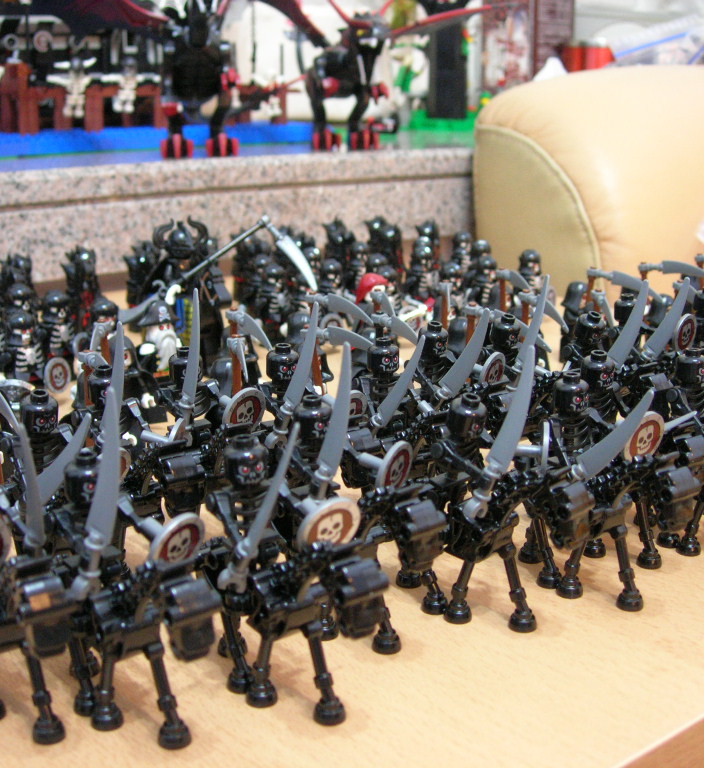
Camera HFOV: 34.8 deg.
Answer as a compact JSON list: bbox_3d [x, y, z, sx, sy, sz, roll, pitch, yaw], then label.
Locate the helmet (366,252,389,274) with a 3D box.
[{"bbox_3d":[0.016,-0.073,0.688,0.013,0.013,0.015,-9,19,-30],"label":"helmet"}]

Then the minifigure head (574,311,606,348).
[{"bbox_3d":[0.085,-0.019,0.402,0.010,0.011,0.010,3,21,-33],"label":"minifigure head"}]

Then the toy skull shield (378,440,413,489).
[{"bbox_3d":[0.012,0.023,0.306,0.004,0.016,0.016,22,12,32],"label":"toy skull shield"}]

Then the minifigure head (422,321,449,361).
[{"bbox_3d":[0.029,-0.015,0.391,0.010,0.011,0.010,0,16,0],"label":"minifigure head"}]

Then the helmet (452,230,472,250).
[{"bbox_3d":[0.075,-0.097,0.765,0.013,0.013,0.013,-9,19,-28],"label":"helmet"}]

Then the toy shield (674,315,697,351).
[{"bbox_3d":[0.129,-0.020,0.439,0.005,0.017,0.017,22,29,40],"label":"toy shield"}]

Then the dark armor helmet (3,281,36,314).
[{"bbox_3d":[-0.166,-0.043,0.564,0.015,0.013,0.013,16,22,42],"label":"dark armor helmet"}]

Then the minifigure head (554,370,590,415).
[{"bbox_3d":[0.064,0.003,0.327,0.010,0.011,0.010,0,16,0],"label":"minifigure head"}]

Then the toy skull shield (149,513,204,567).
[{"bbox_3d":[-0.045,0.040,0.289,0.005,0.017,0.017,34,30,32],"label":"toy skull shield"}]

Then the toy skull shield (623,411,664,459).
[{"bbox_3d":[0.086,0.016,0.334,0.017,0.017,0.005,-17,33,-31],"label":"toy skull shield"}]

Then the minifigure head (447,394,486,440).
[{"bbox_3d":[0.032,0.009,0.314,0.010,0.011,0.010,8,16,-2],"label":"minifigure head"}]

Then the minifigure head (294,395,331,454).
[{"bbox_3d":[-0.011,0.009,0.313,0.010,0.011,0.010,0,15,0],"label":"minifigure head"}]

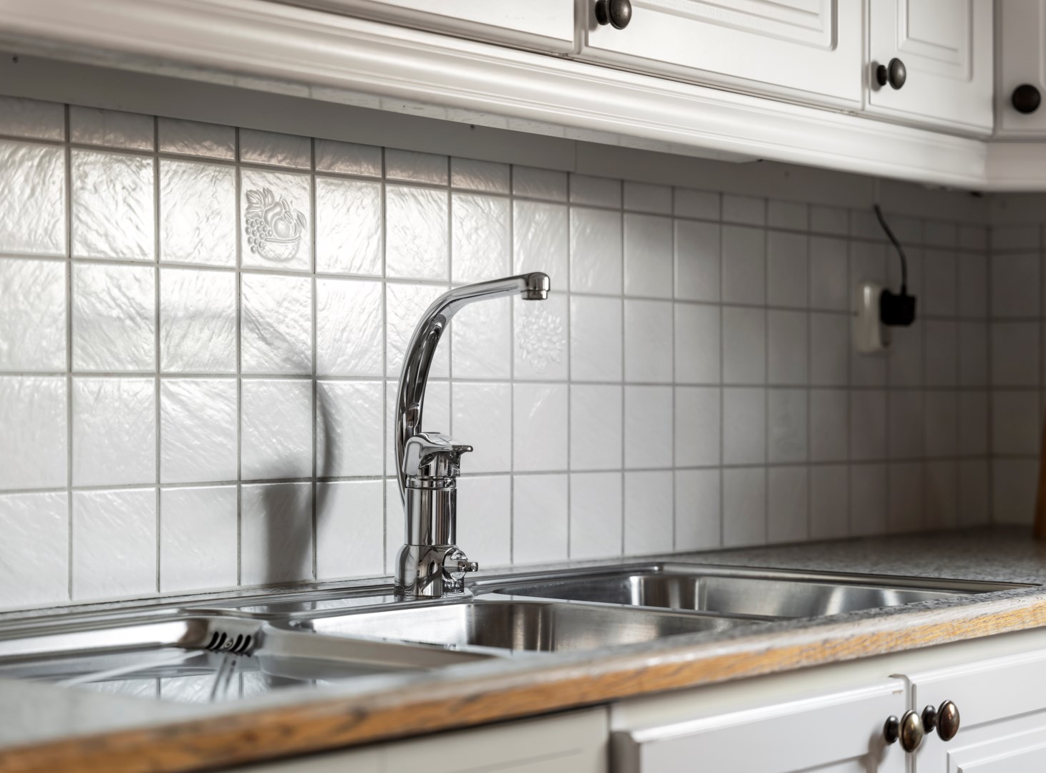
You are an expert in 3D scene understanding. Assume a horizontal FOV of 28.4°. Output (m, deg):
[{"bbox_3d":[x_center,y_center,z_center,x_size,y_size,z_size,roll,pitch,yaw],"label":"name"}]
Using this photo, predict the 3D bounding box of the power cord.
[{"bbox_3d":[0.502,-0.168,2.838,0.064,0.171,0.042,-1,-1,41],"label":"power cord"}]

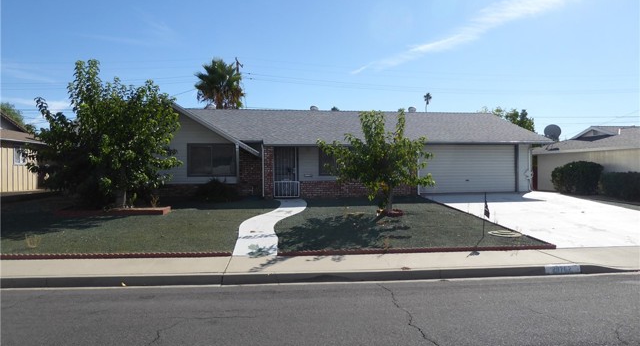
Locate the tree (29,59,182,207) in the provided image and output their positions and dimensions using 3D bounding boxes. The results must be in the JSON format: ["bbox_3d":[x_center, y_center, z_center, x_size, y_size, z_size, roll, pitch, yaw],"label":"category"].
[{"bbox_3d":[-6.450,-1.170,13.900,4.500,4.400,4.200,0,0,-8],"label":"tree"}]

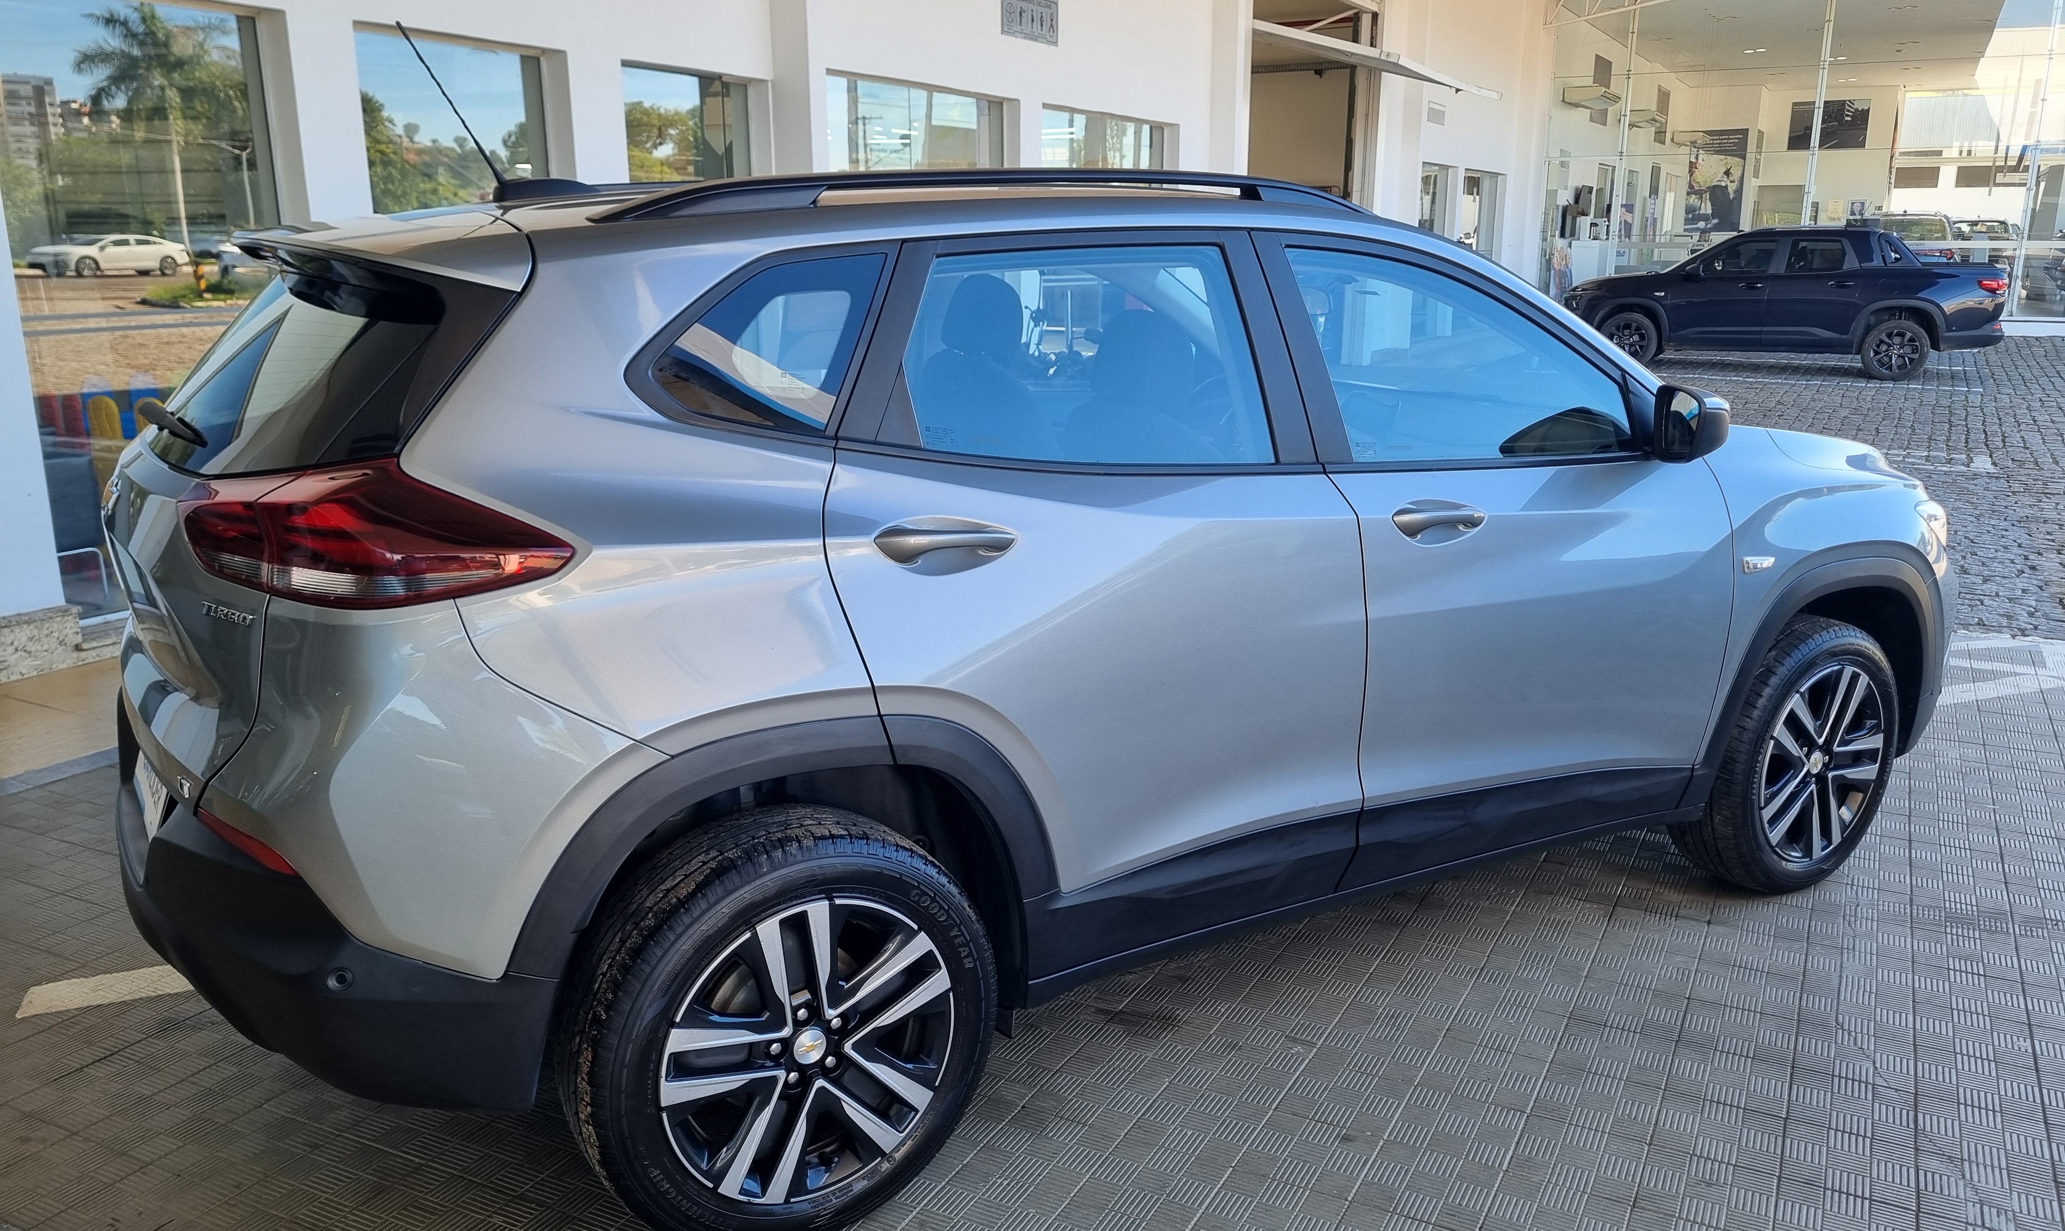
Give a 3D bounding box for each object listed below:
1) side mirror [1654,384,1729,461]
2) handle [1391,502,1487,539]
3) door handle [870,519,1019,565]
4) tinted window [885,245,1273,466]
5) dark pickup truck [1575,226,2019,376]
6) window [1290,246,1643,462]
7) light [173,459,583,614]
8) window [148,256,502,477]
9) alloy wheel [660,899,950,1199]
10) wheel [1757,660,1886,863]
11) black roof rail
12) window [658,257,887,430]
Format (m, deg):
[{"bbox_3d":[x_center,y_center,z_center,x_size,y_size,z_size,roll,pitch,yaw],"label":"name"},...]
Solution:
[{"bbox_3d":[1.305,-0.379,3.070,0.120,0.158,0.190,-4,14,-17],"label":"side mirror"},{"bbox_3d":[0.736,-0.177,2.813,0.235,0.060,0.055,-8,15,-31],"label":"handle"},{"bbox_3d":[-0.126,-0.109,2.271,0.235,0.065,0.055,-8,15,-31],"label":"door handle"},{"bbox_3d":[0.093,-0.415,2.508,0.700,0.390,0.050,-8,-5,-31],"label":"tinted window"},{"bbox_3d":[8.816,-3.745,18.462,4.720,1.650,1.820,7,15,26],"label":"dark pickup truck"},{"bbox_3d":[0.854,-0.505,3.019,0.825,0.425,0.050,-8,-7,-31],"label":"window"},{"bbox_3d":[-0.867,-0.115,2.049,0.410,0.190,0.370,-8,15,-31],"label":"light"},{"bbox_3d":[-1.233,-0.415,2.550,0.155,0.400,1.170,41,-11,-32],"label":"window"},{"bbox_3d":[-0.369,0.639,2.392,0.468,0.468,0.190,-8,15,-31],"label":"alloy wheel"},{"bbox_3d":[1.808,0.335,3.710,0.472,0.472,0.180,-8,15,-31],"label":"wheel"},{"bbox_3d":[0.007,-0.699,2.596,1.500,0.088,0.060,-9,16,-31],"label":"black roof rail"},{"bbox_3d":[-0.368,-0.404,2.282,0.405,0.280,0.040,-10,-9,-19],"label":"window"}]

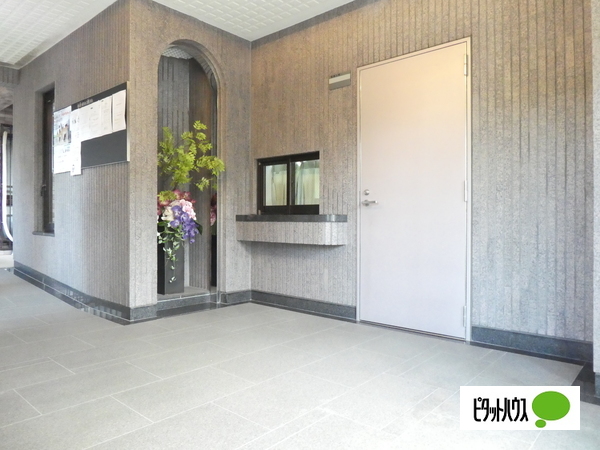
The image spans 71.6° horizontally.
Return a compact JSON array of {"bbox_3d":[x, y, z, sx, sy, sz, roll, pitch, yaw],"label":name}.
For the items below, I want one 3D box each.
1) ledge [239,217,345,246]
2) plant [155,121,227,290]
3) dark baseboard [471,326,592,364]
[{"bbox_3d":[-0.117,0.036,3.832,1.187,0.245,0.191,1,1,41],"label":"ledge"},{"bbox_3d":[-1.110,-0.167,3.867,0.580,1.633,0.560,1,1,41],"label":"plant"},{"bbox_3d":[1.440,0.745,2.621,0.700,0.106,0.020,1,1,41],"label":"dark baseboard"}]

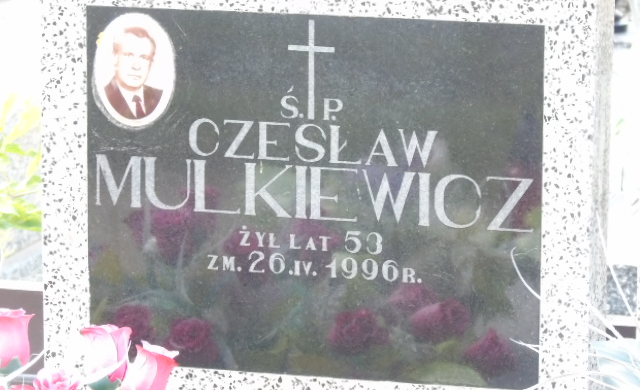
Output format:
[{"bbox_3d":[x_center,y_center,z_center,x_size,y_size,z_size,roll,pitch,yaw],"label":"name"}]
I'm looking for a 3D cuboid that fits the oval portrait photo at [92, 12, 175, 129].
[{"bbox_3d":[-0.198,-0.129,3.614,0.092,0.125,0.010,3,12,14],"label":"oval portrait photo"}]

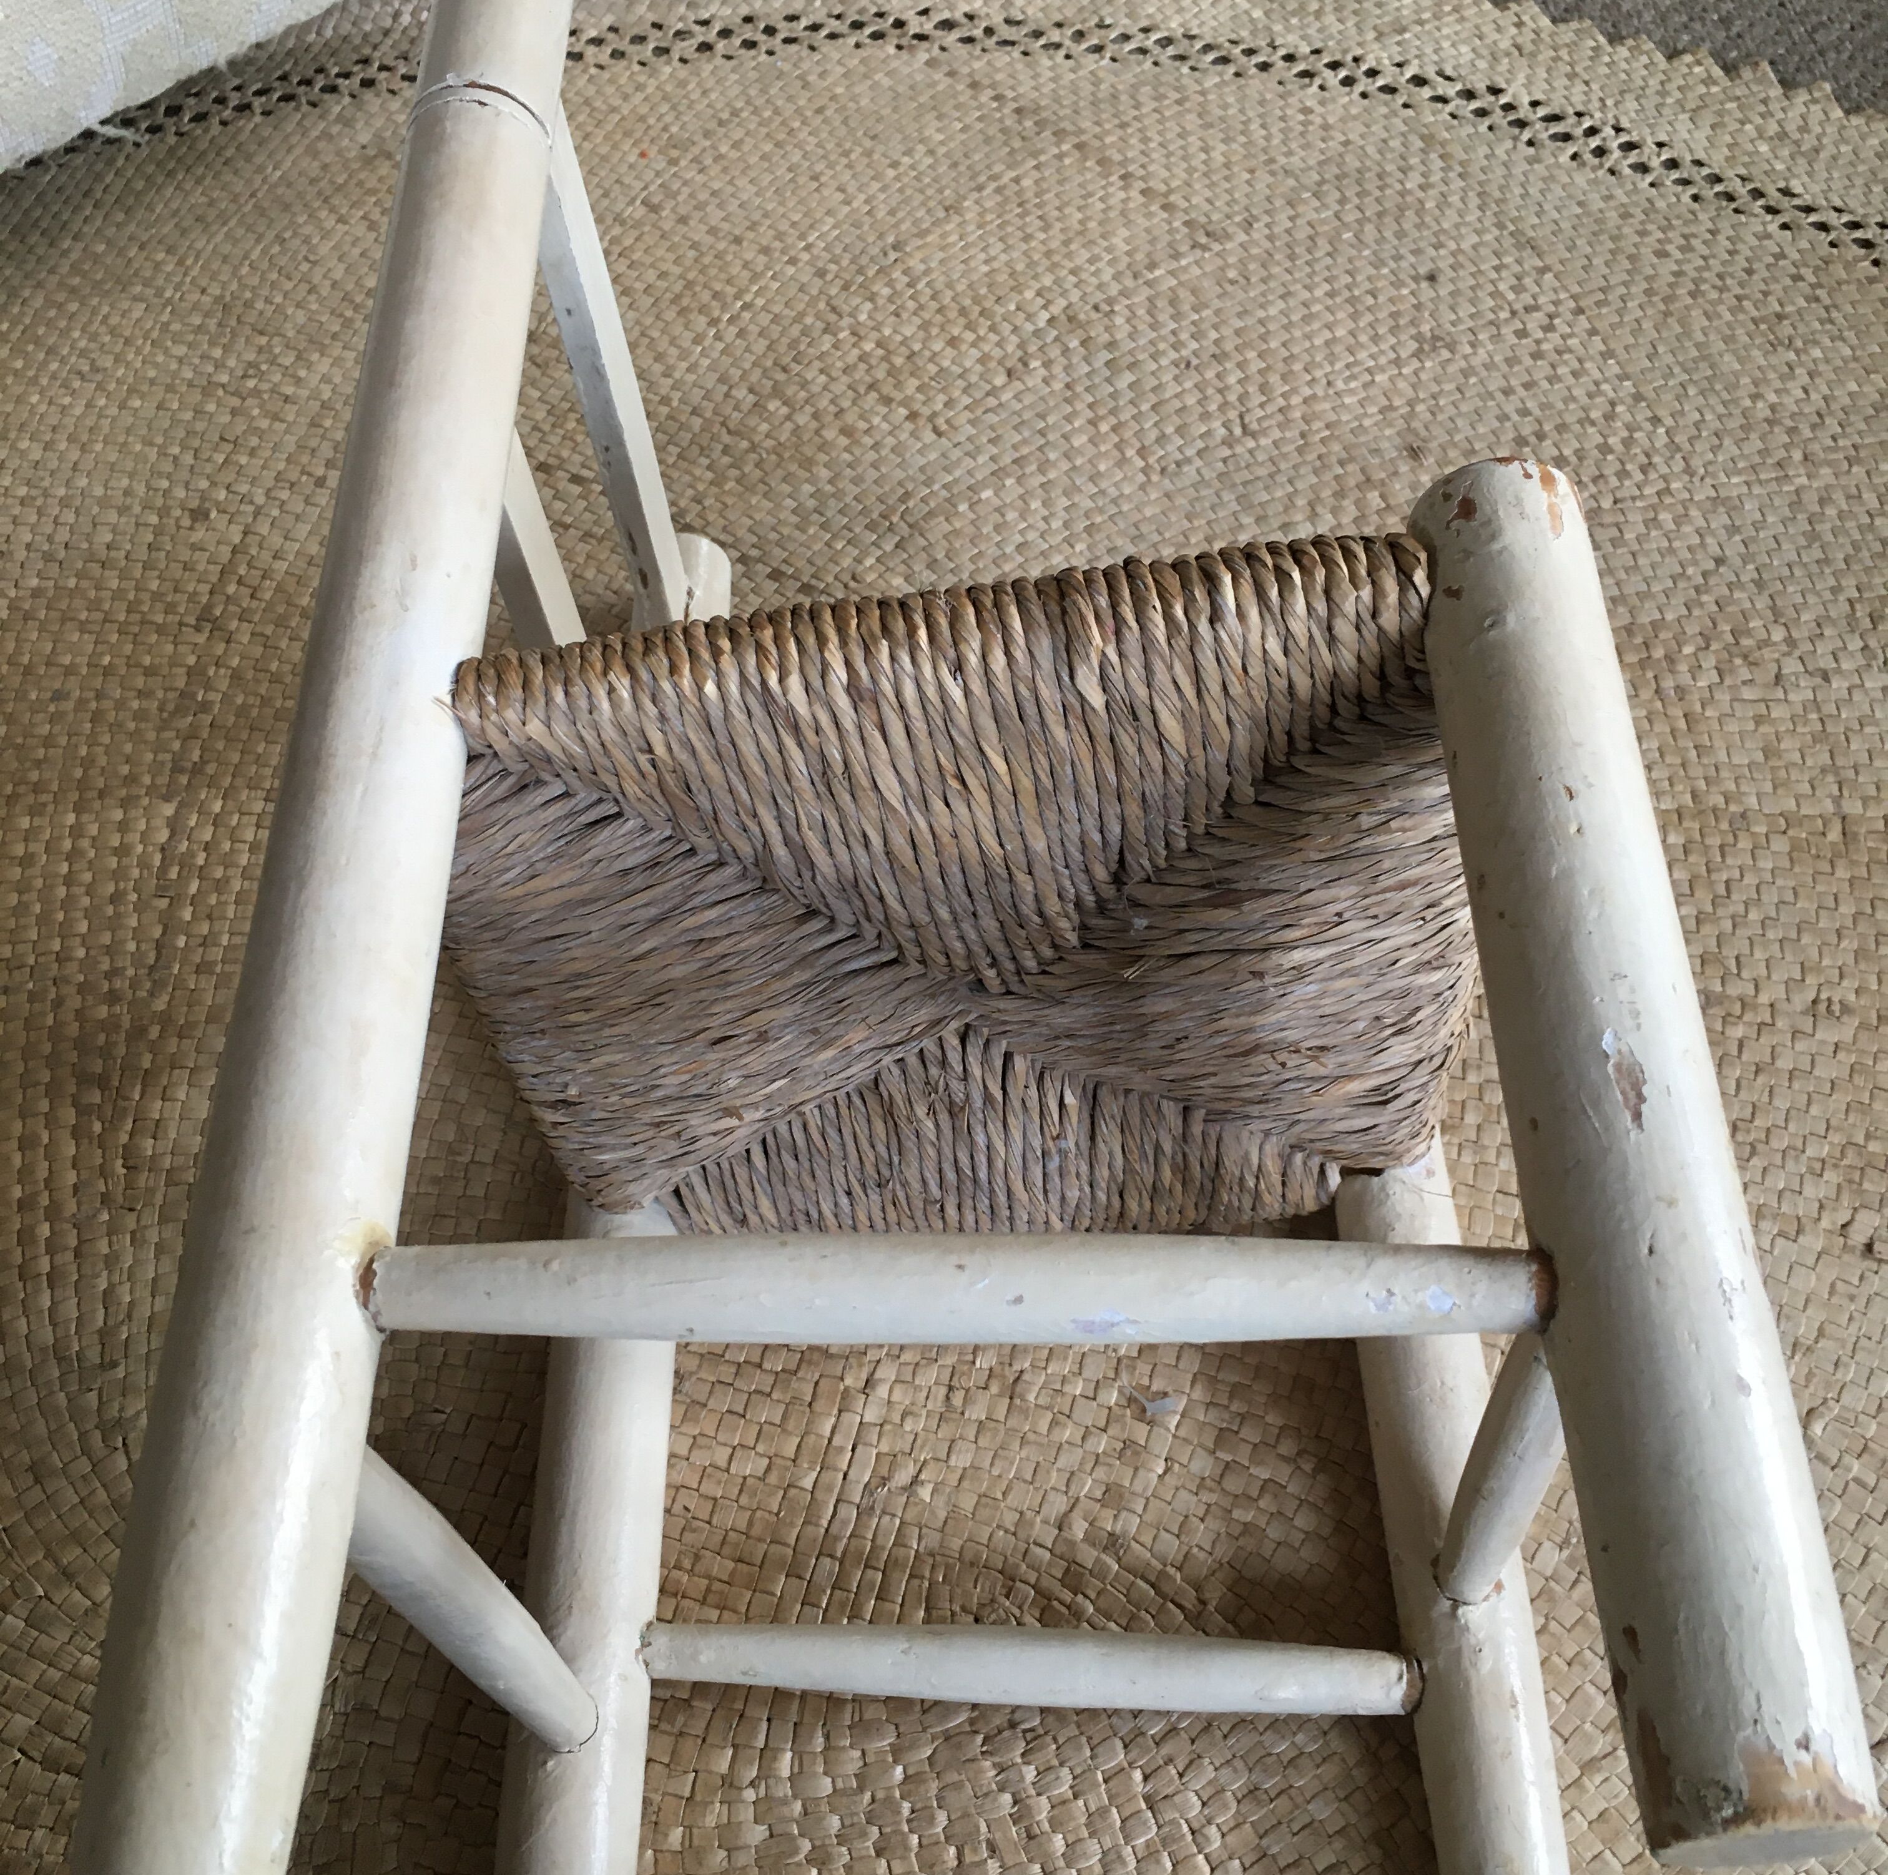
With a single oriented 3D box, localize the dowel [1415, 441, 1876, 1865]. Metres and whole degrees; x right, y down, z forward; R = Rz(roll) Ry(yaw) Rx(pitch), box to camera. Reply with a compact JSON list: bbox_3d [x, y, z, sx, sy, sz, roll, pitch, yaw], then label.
[{"bbox_3d":[0.125,0.021,0.399,0.038,0.038,0.278,-3,59,2],"label":"dowel"}]

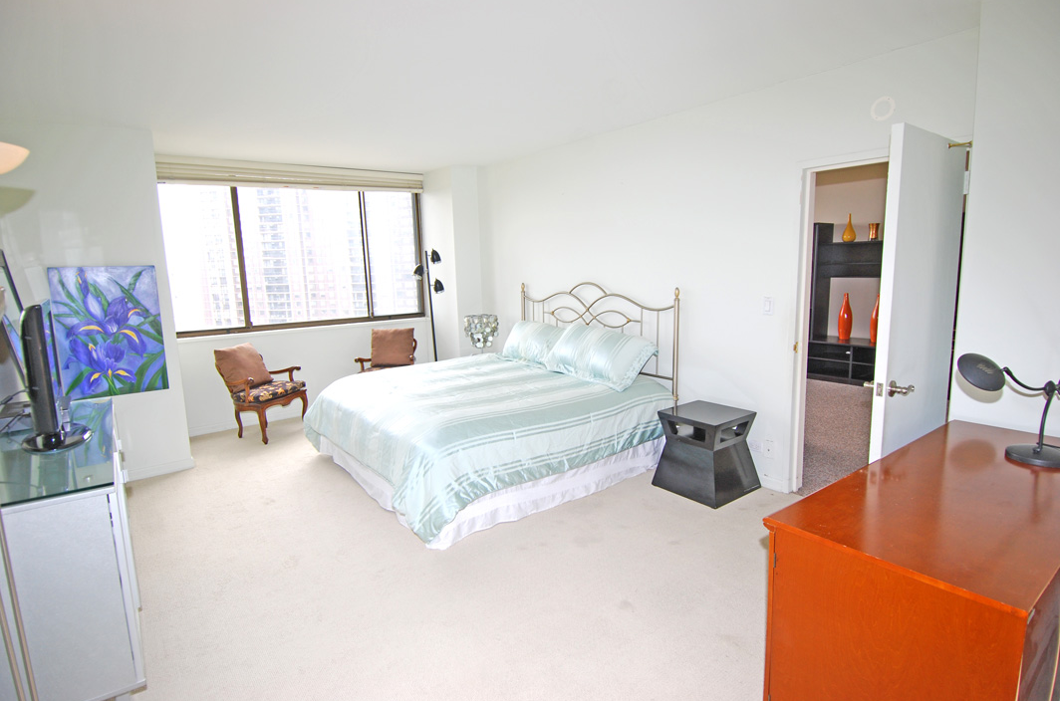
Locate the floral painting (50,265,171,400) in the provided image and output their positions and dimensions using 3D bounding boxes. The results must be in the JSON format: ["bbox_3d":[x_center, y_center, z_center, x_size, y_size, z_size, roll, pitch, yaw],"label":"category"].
[{"bbox_3d":[-3.064,-0.135,3.905,0.600,0.950,0.035,-8,11,-36],"label":"floral painting"}]

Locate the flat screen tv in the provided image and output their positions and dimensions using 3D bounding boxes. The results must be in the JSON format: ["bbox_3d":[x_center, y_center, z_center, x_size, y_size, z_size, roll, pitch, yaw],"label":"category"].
[{"bbox_3d":[-2.377,0.097,2.629,0.240,0.670,0.800,-9,11,-37],"label":"flat screen tv"}]

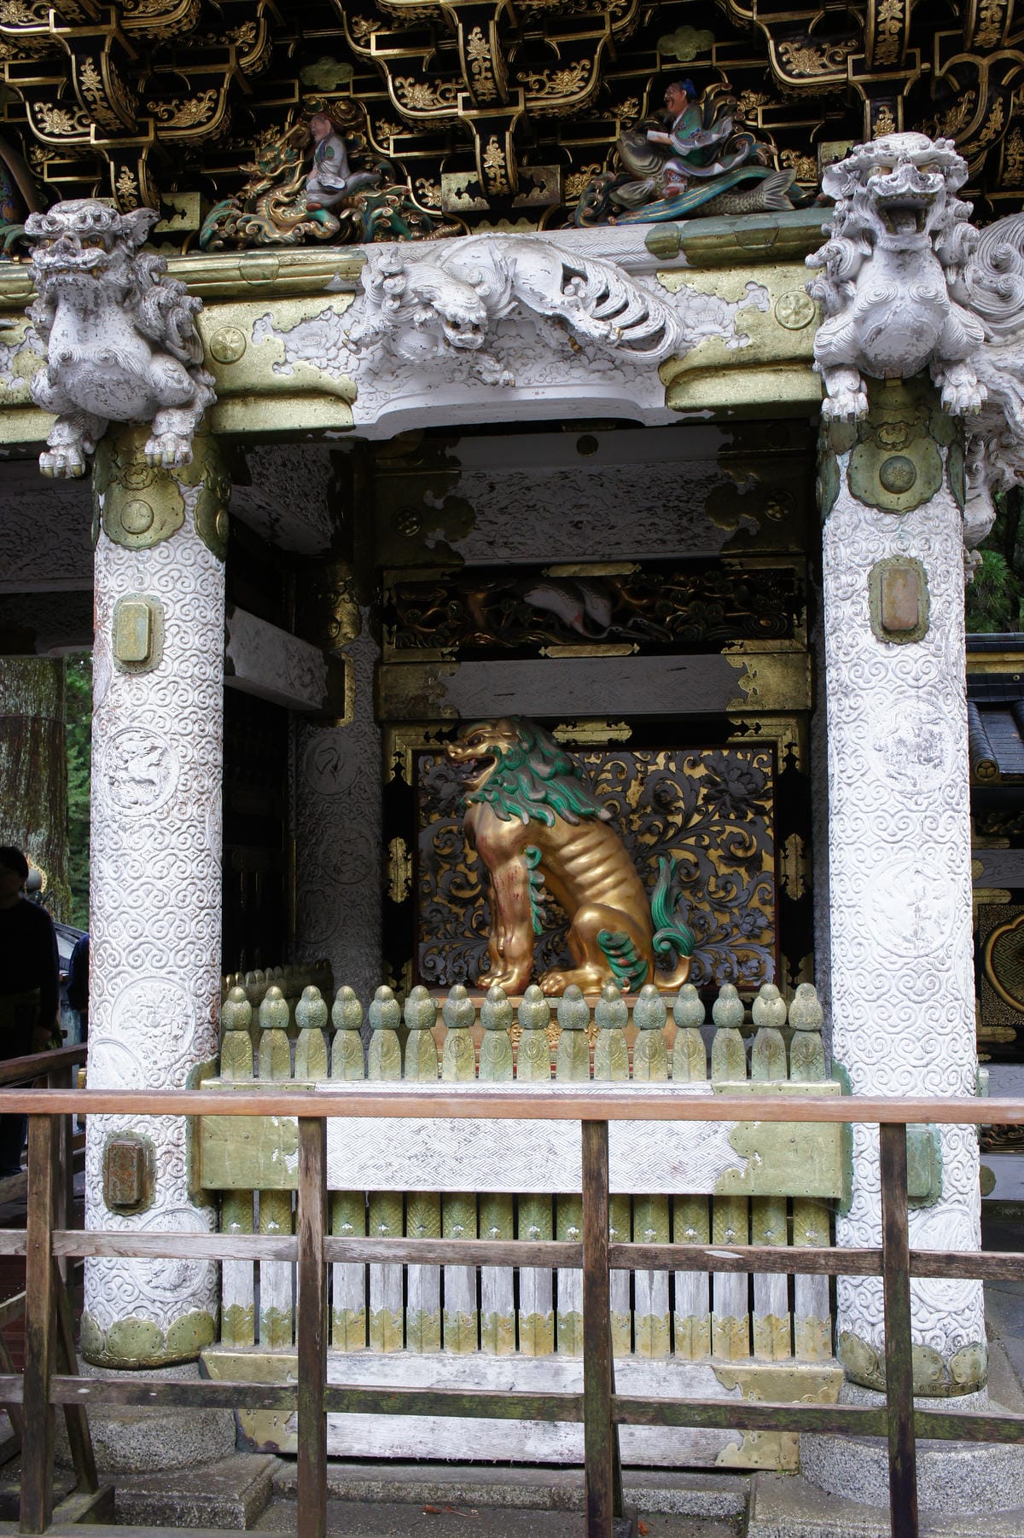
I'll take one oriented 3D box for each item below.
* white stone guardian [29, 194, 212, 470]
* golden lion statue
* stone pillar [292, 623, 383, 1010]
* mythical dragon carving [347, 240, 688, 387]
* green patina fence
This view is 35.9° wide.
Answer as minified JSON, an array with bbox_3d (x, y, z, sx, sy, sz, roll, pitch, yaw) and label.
[{"bbox_3d":[-1.096,-1.150,4.335,0.430,0.700,0.460,-1,-4,8],"label":"white stone guardian"},{"bbox_3d":[0.198,0.296,5.486,0.856,0.958,0.390,-1,-4,8],"label":"golden lion statue"},{"bbox_3d":[-0.736,0.553,6.680,0.380,2.490,0.380,-1,-4,8],"label":"stone pillar"},{"bbox_3d":[-0.009,-1.266,4.317,0.954,0.391,0.220,-1,-4,8],"label":"mythical dragon carving"},{"bbox_3d":[0.015,1.241,4.400,1.775,1.275,0.180,-1,-4,8],"label":"green patina fence"}]

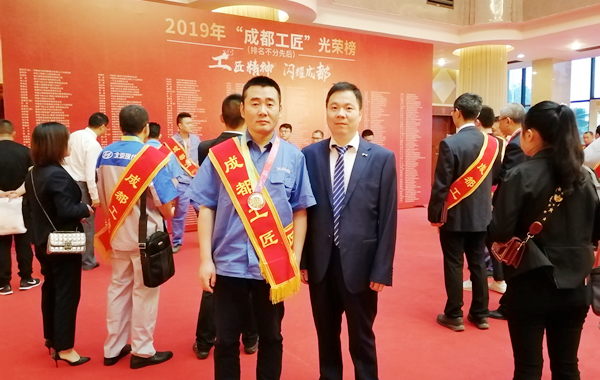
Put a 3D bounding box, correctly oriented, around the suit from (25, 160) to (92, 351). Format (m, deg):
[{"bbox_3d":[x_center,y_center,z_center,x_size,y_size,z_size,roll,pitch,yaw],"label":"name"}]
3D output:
[{"bbox_3d":[-1.533,0.443,2.893,0.340,1.190,0.420,-4,7,-32],"label":"suit"}]

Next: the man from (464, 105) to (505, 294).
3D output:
[{"bbox_3d":[1.733,0.092,4.224,0.480,1.730,0.340,-4,7,-28],"label":"man"}]

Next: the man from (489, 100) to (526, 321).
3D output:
[{"bbox_3d":[1.708,0.176,3.578,0.360,1.700,0.500,5,8,40],"label":"man"}]

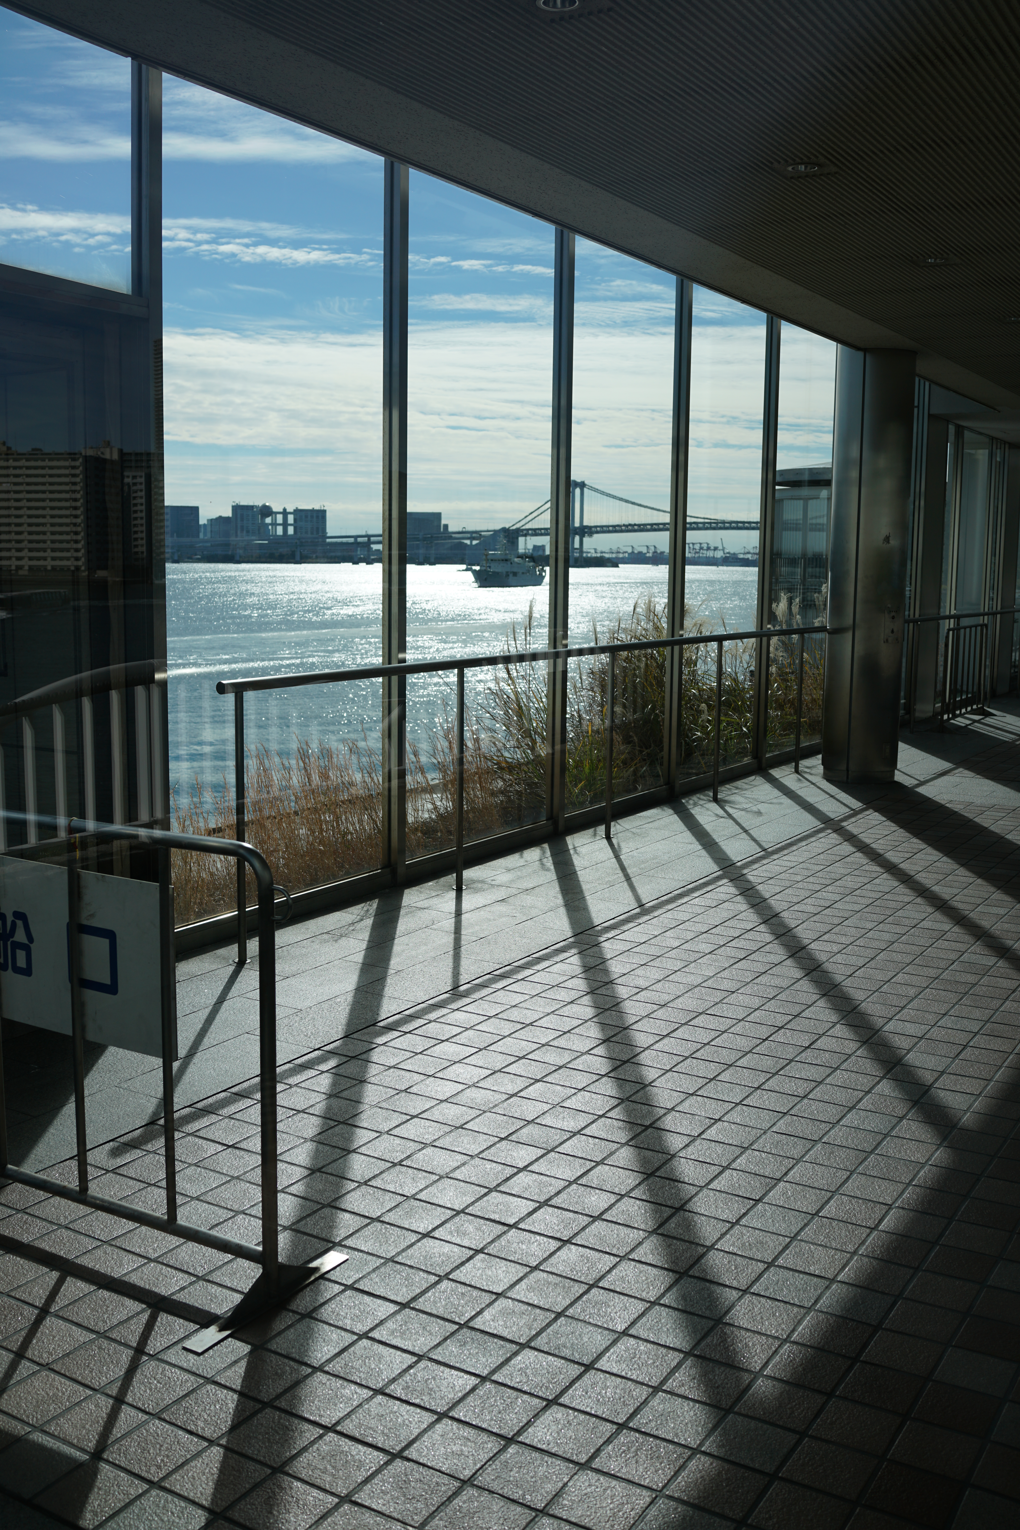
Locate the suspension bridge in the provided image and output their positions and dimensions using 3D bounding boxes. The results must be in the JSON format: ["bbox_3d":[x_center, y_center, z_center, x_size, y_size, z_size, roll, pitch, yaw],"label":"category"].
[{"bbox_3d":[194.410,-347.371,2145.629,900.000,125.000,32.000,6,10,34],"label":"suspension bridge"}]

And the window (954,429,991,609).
[{"bbox_3d":[4.993,-2.129,16.296,0.100,2.900,1.500,5,9,31],"label":"window"}]

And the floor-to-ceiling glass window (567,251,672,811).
[{"bbox_3d":[0.668,-1.438,9.136,0.100,3.400,1.520,5,9,31],"label":"floor-to-ceiling glass window"}]

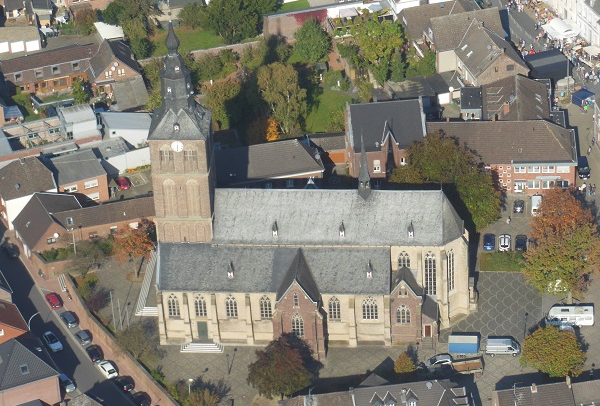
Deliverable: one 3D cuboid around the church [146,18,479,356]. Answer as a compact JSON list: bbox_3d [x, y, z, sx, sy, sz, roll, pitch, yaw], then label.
[{"bbox_3d":[2.372,-5.087,371.547,49.017,51.254,27.661,1,36,5],"label":"church"}]

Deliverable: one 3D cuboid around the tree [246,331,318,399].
[{"bbox_3d":[-2.750,25.370,371.870,9.800,10.600,9.800,-3,32,0],"label":"tree"}]

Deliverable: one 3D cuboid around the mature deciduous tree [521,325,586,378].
[{"bbox_3d":[37.432,22.948,366.252,9.800,9.400,9.800,-2,36,1],"label":"mature deciduous tree"}]

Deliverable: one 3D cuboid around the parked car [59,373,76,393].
[{"bbox_3d":[-35.720,27.380,380.240,1.760,1.480,4.200,-18,35,-23],"label":"parked car"}]

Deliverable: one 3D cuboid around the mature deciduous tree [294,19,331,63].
[{"bbox_3d":[2.091,-29.488,440.885,6.700,9.200,6.700,-2,36,1],"label":"mature deciduous tree"}]

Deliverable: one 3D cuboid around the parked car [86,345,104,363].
[{"bbox_3d":[-32.240,23.130,386.700,1.760,1.500,4.150,-18,35,-23],"label":"parked car"}]

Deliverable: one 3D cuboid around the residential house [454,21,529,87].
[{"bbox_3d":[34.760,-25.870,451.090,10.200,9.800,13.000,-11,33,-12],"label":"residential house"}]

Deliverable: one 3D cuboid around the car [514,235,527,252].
[{"bbox_3d":[35.337,6.304,396.028,1.760,1.460,4.150,1,36,5],"label":"car"}]

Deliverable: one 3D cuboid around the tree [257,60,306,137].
[{"bbox_3d":[-3.130,-18.210,438.140,8.600,14.200,8.600,-3,32,0],"label":"tree"}]

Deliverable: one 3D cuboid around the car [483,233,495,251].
[{"bbox_3d":[30.309,6.138,396.595,1.750,1.460,4.100,1,36,5],"label":"car"}]

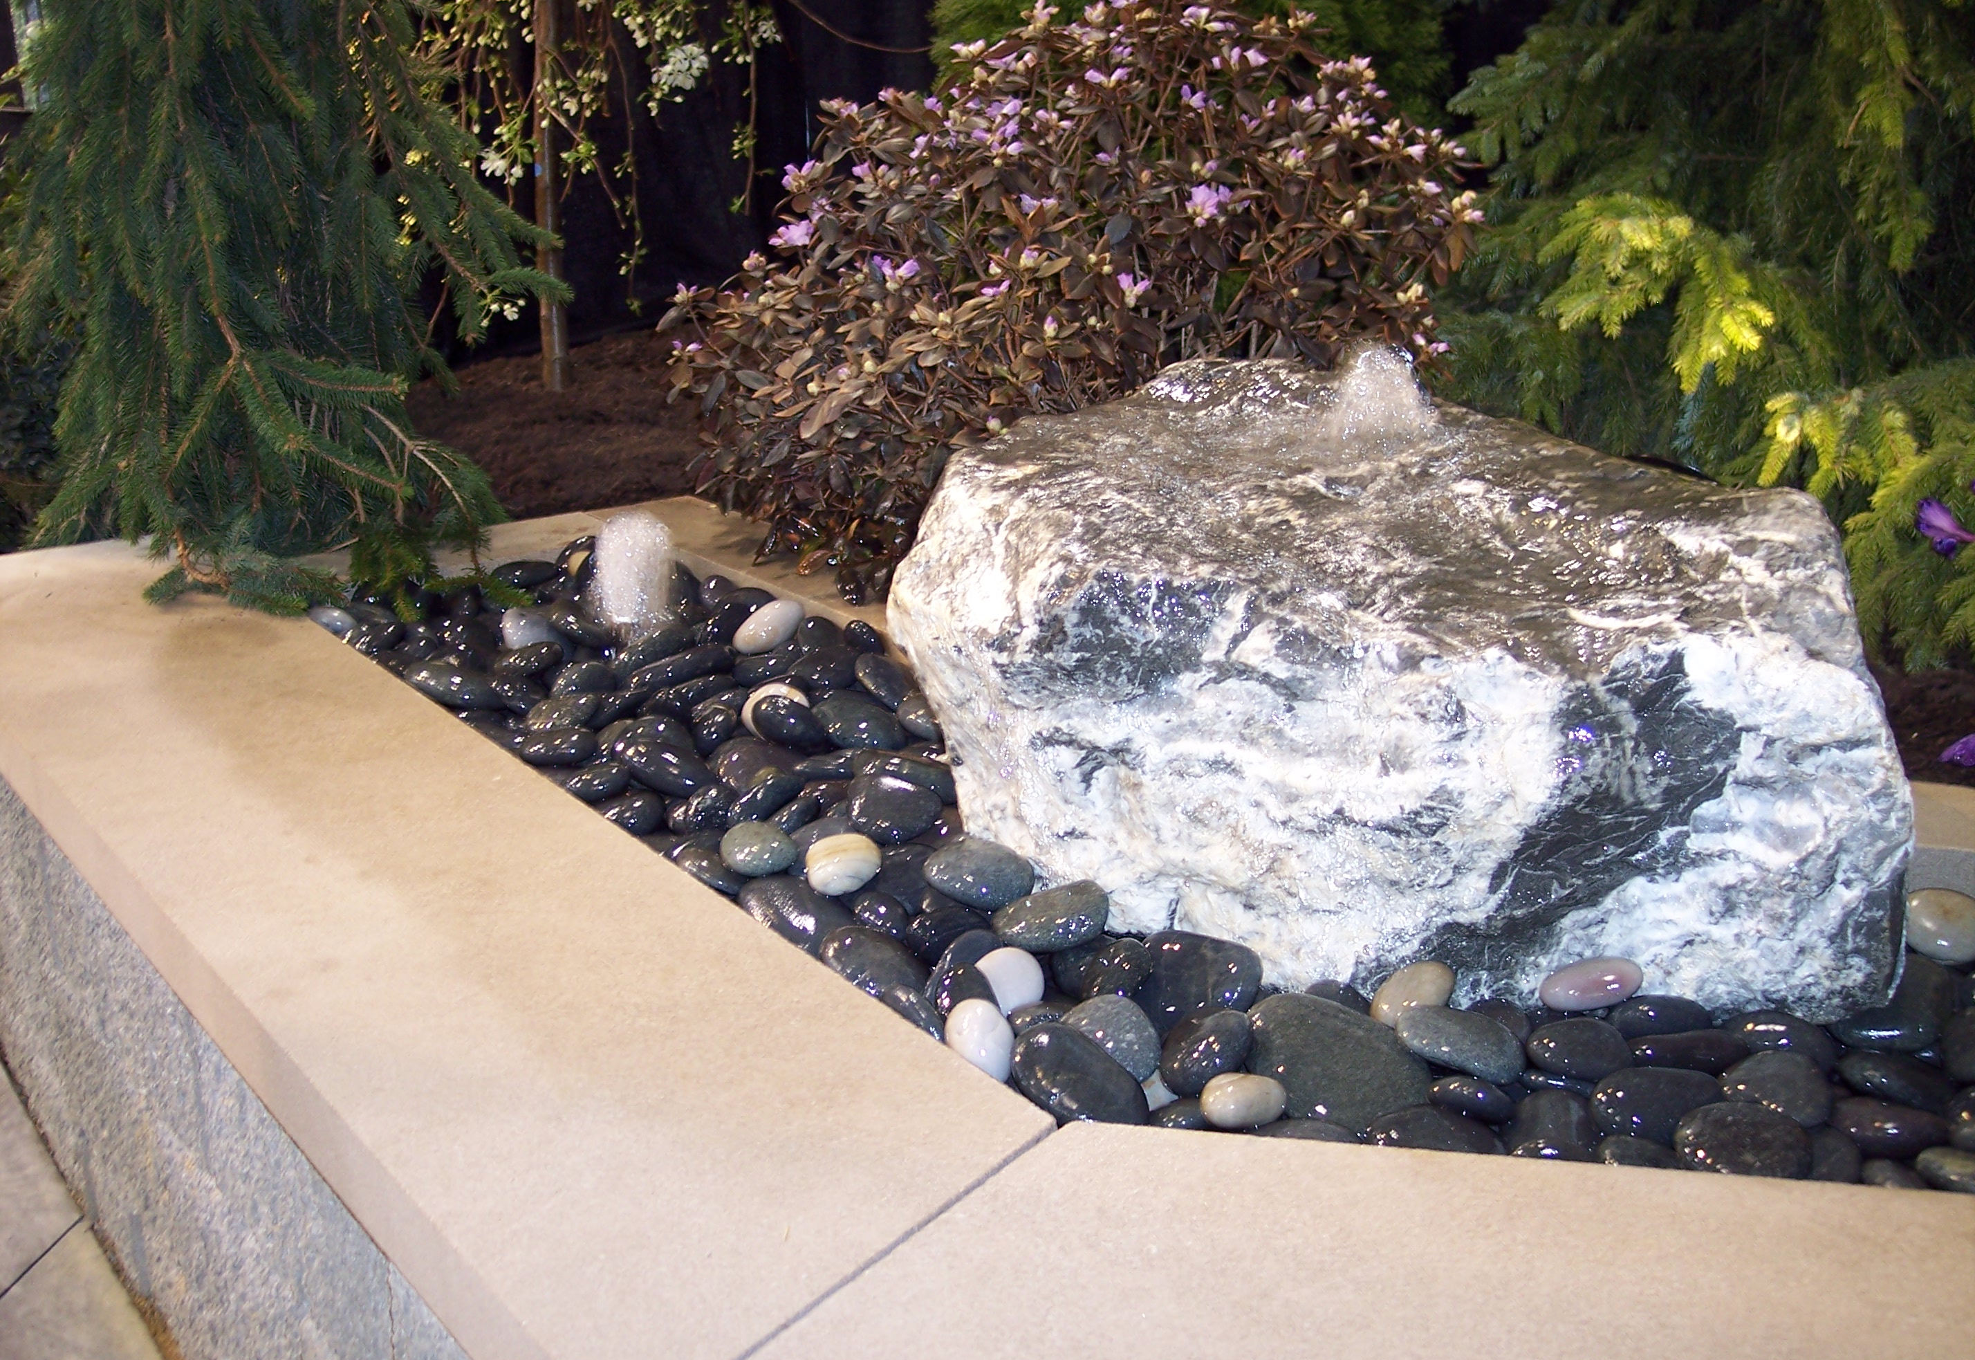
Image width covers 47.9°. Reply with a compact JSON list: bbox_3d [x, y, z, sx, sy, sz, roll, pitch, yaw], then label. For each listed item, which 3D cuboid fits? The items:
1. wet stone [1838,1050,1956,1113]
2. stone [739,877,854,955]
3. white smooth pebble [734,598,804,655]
[{"bbox_3d":[0.717,0.317,1.754,0.094,0.040,0.058,18,25,11],"label":"wet stone"},{"bbox_3d":[-0.170,0.209,1.970,0.123,0.055,0.081,32,30,27],"label":"stone"},{"bbox_3d":[-0.256,-0.062,2.611,0.093,0.044,0.067,-35,29,-17],"label":"white smooth pebble"}]

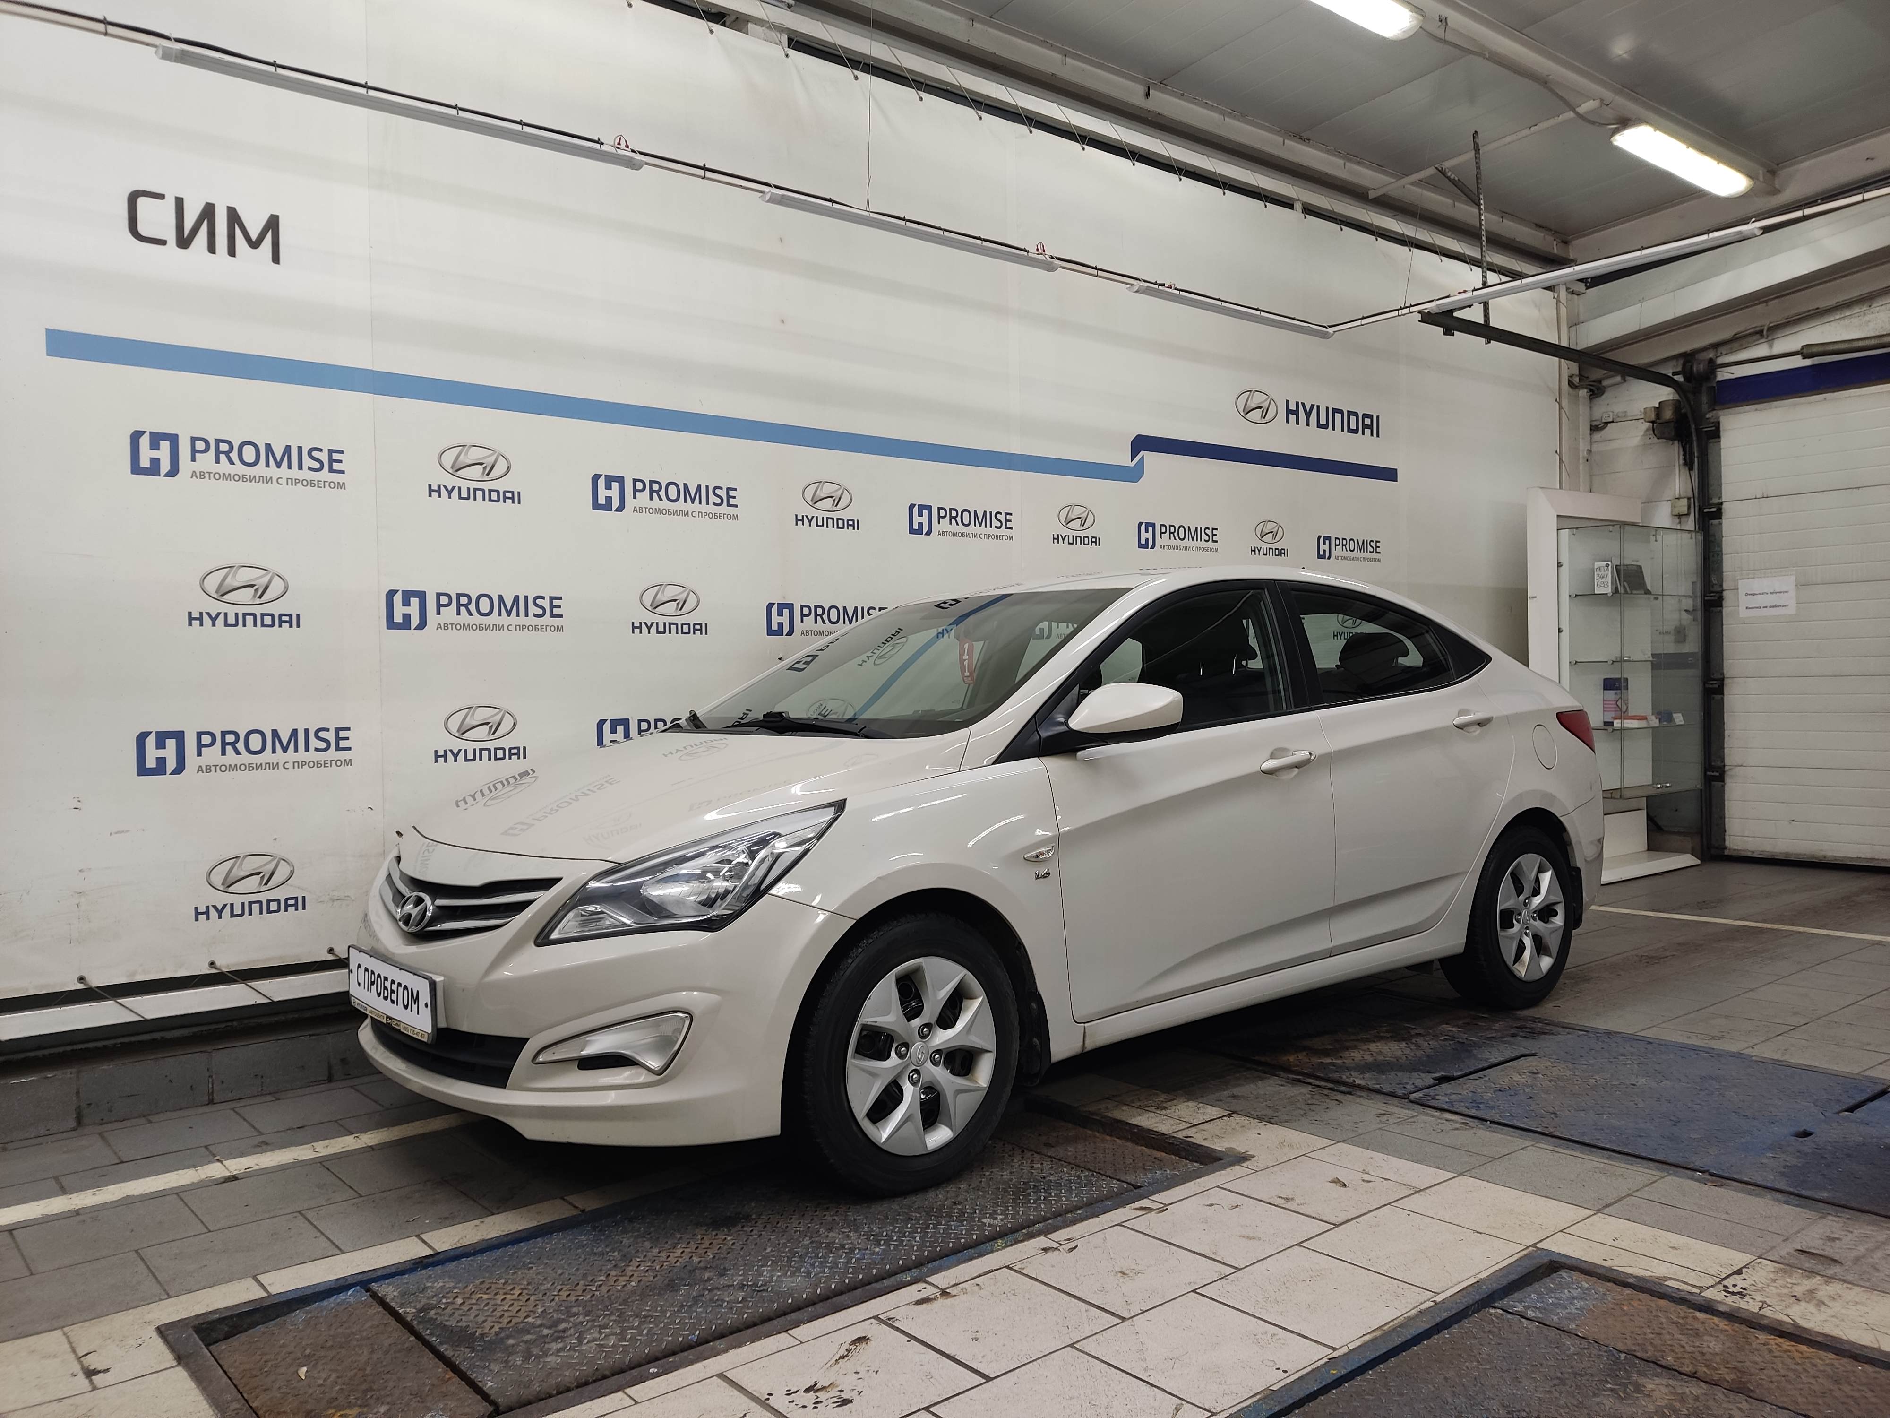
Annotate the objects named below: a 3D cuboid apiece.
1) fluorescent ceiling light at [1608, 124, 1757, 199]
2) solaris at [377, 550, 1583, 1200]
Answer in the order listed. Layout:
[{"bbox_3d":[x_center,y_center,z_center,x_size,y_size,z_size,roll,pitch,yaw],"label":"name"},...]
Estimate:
[{"bbox_3d":[3.930,-2.900,7.250,1.270,0.100,0.160,-1,1,-38],"label":"fluorescent ceiling light"},{"bbox_3d":[0.446,0.269,4.341,4.370,1.465,1.750,-1,1,-40],"label":"solaris"}]

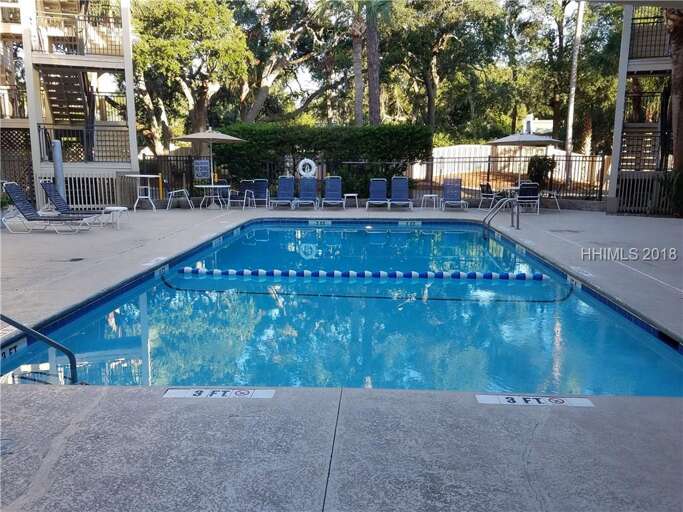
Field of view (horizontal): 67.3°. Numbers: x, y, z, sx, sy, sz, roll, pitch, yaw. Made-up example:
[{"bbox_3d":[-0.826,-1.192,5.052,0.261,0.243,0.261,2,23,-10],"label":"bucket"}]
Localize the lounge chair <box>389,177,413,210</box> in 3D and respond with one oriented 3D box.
[{"bbox_3d":[1.882,-1.995,16.317,0.730,1.000,1.350,1,11,4],"label":"lounge chair"}]

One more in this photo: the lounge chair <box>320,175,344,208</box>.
[{"bbox_3d":[-0.253,-1.995,16.250,0.690,0.960,1.450,0,11,0],"label":"lounge chair"}]

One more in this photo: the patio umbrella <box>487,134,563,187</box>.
[{"bbox_3d":[5.494,-2.593,15.500,2.300,2.340,2.300,0,11,0],"label":"patio umbrella"}]

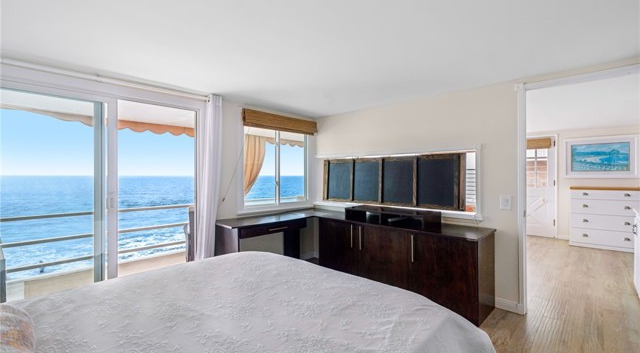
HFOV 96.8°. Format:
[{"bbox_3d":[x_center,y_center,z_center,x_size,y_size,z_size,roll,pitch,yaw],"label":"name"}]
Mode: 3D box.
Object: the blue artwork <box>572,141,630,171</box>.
[{"bbox_3d":[5.144,-0.350,5.225,0.778,0.539,0.035,0,0,43],"label":"blue artwork"}]

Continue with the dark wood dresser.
[{"bbox_3d":[0.817,0.834,3.135,1.811,0.812,0.490,0,0,43],"label":"dark wood dresser"}]

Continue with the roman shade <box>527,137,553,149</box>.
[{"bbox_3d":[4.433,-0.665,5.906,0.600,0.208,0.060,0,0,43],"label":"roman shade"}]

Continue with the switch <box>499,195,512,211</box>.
[{"bbox_3d":[1.725,0.244,2.631,0.082,0.121,0.015,0,0,43],"label":"switch"}]

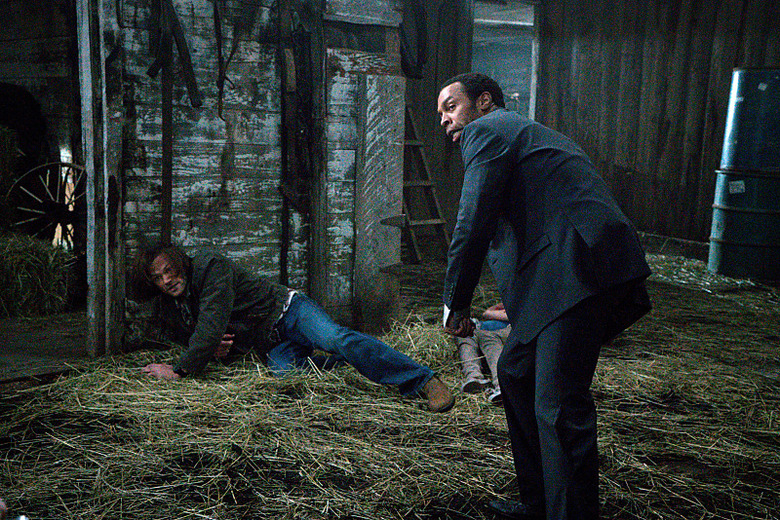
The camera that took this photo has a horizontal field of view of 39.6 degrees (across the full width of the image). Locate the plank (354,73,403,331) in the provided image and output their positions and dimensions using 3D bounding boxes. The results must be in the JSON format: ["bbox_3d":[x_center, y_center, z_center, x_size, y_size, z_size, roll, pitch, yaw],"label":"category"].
[{"bbox_3d":[-0.072,-0.352,6.928,0.360,1.650,0.035,-4,9,-35],"label":"plank"}]

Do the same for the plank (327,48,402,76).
[{"bbox_3d":[-0.159,-1.231,6.771,0.580,0.150,0.030,-4,9,-35],"label":"plank"}]

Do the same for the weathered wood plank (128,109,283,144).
[{"bbox_3d":[-1.062,-0.779,6.298,0.990,0.200,0.030,-4,9,-35],"label":"weathered wood plank"}]

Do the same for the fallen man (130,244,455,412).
[{"bbox_3d":[-0.464,0.278,5.249,1.800,0.597,0.758,5,9,28],"label":"fallen man"}]

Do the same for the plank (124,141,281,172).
[{"bbox_3d":[-1.076,-0.589,6.315,1.000,0.190,0.030,-4,9,-35],"label":"plank"}]

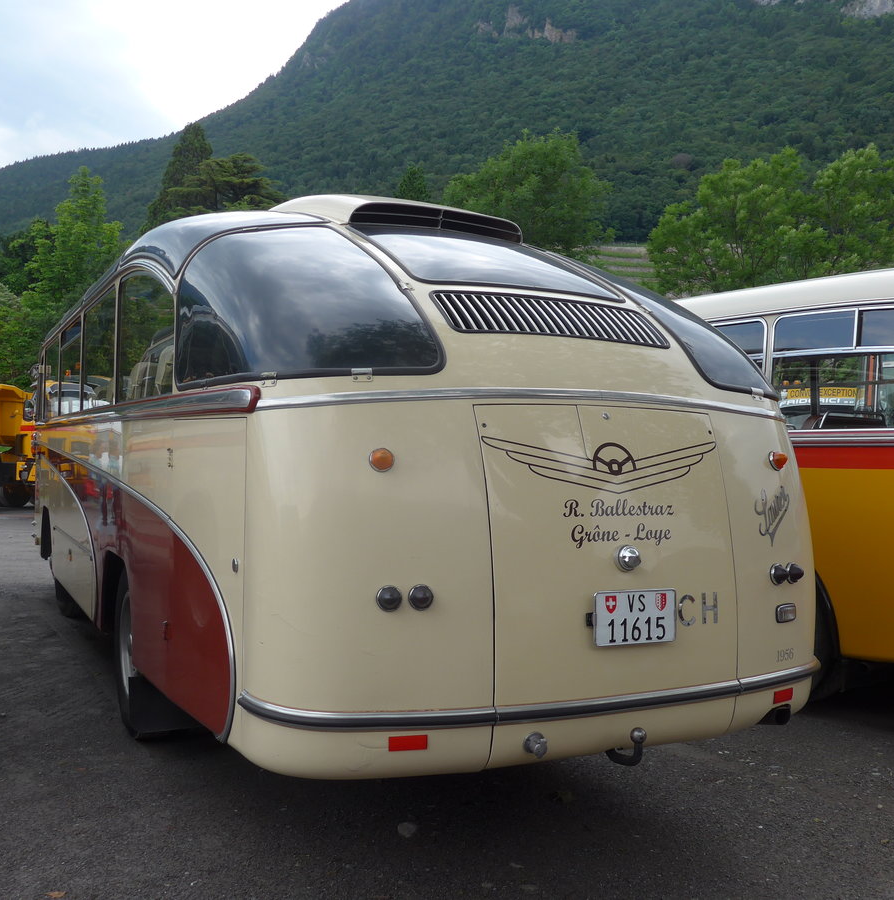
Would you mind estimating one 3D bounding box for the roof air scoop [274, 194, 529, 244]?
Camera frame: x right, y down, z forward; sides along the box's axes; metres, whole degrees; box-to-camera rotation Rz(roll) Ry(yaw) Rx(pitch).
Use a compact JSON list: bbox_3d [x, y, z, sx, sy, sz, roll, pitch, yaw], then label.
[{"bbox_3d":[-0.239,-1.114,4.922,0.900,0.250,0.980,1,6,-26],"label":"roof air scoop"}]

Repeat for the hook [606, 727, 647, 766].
[{"bbox_3d":[0.547,0.912,3.125,0.060,0.145,0.220,0,1,-25],"label":"hook"}]

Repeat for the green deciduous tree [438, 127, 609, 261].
[{"bbox_3d":[2.734,-4.680,32.951,5.600,11.740,5.400,1,1,5],"label":"green deciduous tree"}]

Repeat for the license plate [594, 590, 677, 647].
[{"bbox_3d":[0.585,0.521,3.120,0.310,0.165,0.020,0,1,-25],"label":"license plate"}]

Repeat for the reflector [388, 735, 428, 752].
[{"bbox_3d":[-0.111,0.841,2.880,0.112,0.043,0.010,1,1,-12],"label":"reflector"}]

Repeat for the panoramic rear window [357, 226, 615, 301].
[{"bbox_3d":[0.130,-0.765,4.034,0.860,0.120,0.840,0,25,-25],"label":"panoramic rear window"}]

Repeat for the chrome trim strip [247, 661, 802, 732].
[{"bbox_3d":[0.461,0.776,3.309,2.220,0.065,0.520,0,1,-25],"label":"chrome trim strip"}]

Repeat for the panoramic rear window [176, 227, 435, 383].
[{"bbox_3d":[-0.545,-0.564,3.587,0.620,0.720,1.300,0,1,-25],"label":"panoramic rear window"}]

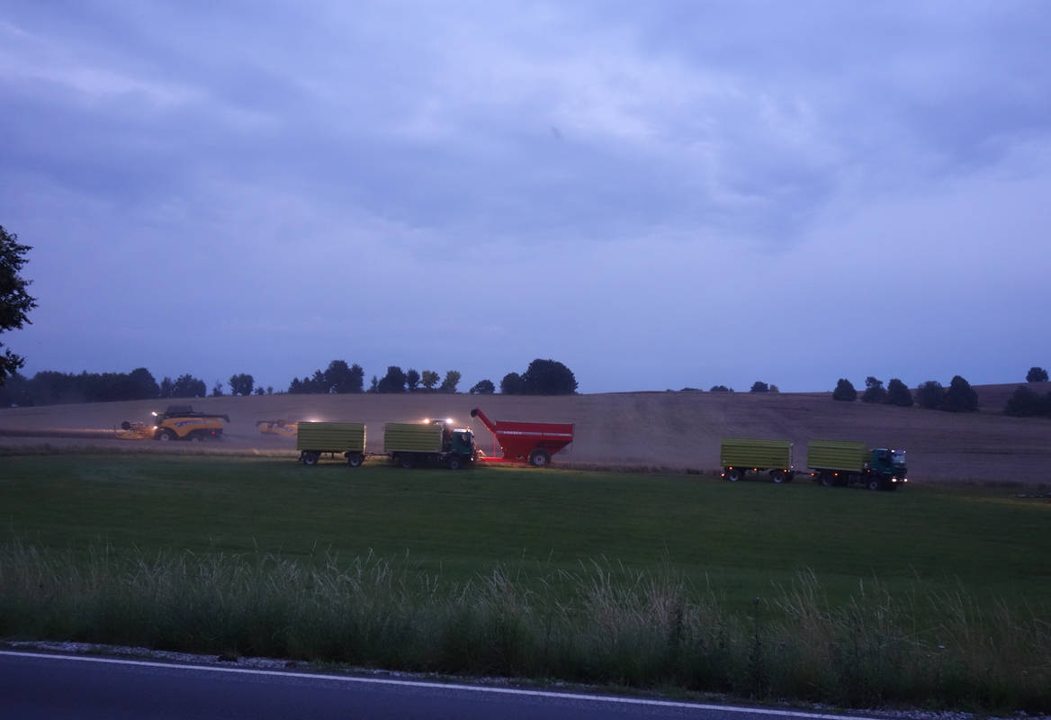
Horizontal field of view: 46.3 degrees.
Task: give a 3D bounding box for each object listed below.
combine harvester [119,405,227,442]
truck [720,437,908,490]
[{"bbox_3d":[-41.200,7.700,147.000,12.600,4.500,9.200,0,-1,2],"label":"combine harvester"},{"bbox_3d":[22.450,8.070,96.600,14.600,3.500,3.200,0,-1,27],"label":"truck"}]

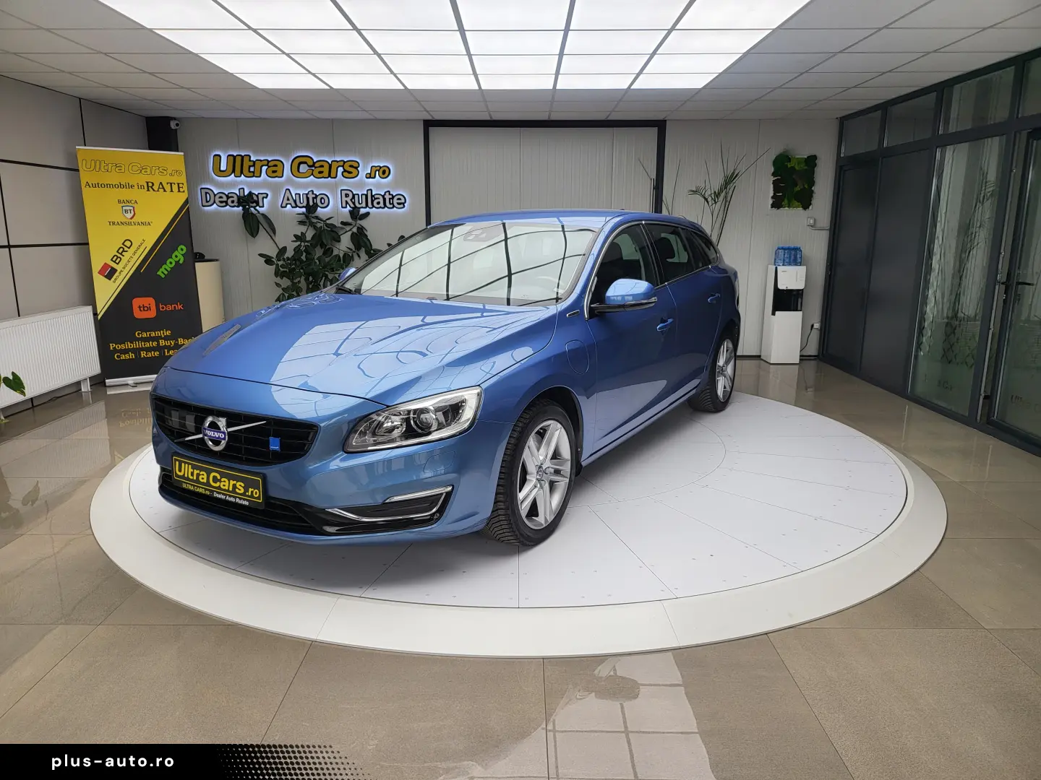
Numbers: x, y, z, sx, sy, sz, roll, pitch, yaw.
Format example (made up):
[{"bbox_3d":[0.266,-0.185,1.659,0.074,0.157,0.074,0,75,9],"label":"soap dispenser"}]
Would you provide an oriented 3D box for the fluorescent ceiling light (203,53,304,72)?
[{"bbox_3d":[-1.832,-2.280,5.017,0.600,0.050,0.600,0,13,0],"label":"fluorescent ceiling light"}]

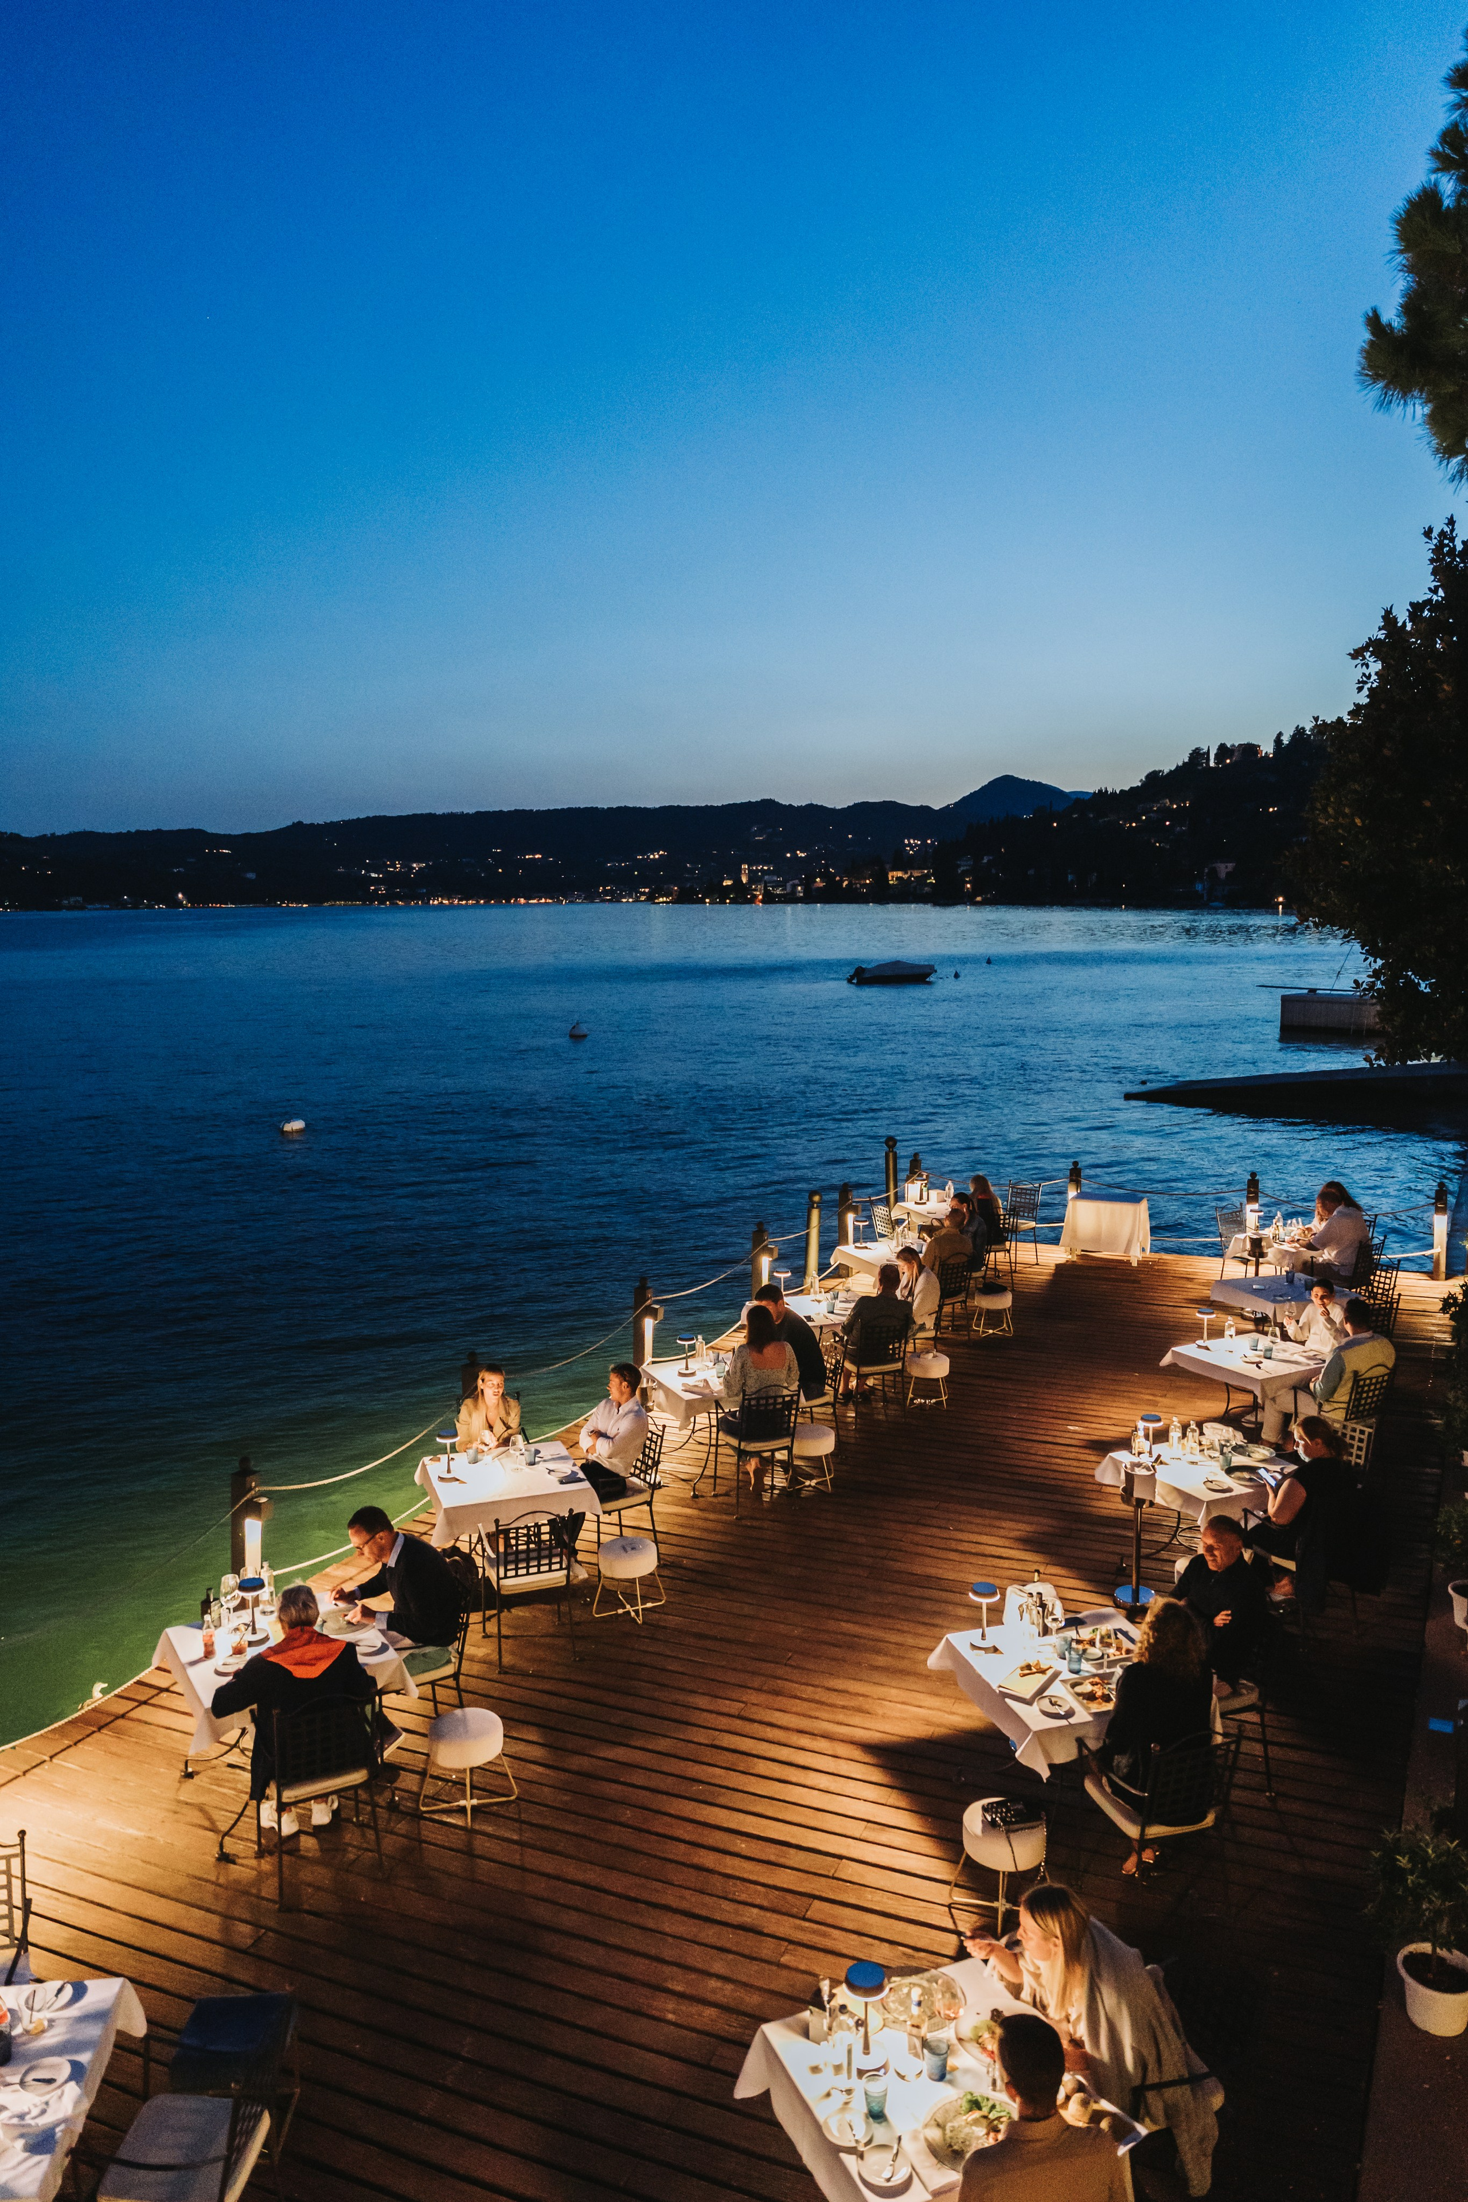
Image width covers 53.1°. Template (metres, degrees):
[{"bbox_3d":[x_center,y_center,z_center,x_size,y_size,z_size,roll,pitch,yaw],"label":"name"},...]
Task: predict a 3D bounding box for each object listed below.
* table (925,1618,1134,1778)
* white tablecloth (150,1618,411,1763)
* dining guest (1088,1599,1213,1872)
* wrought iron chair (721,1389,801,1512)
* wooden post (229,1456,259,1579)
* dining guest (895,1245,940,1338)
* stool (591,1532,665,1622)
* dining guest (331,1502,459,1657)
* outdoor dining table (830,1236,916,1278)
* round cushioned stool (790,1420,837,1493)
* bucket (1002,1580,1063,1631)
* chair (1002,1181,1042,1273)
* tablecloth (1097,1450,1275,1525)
[{"bbox_3d":[1.650,3.093,7.127,0.980,0.760,0.970,-3,8,-18],"label":"table"},{"bbox_3d":[-2.080,2.587,6.750,0.890,0.235,0.890,-5,9,-33],"label":"white tablecloth"},{"bbox_3d":[1.738,2.765,6.346,0.500,1.310,0.660,-3,8,-18],"label":"dining guest"},{"bbox_3d":[0.121,2.401,10.474,0.500,0.920,0.520,-4,9,-27],"label":"wrought iron chair"},{"bbox_3d":[-2.750,2.480,8.259,0.125,1.060,0.125,4,9,30],"label":"wooden post"},{"bbox_3d":[1.360,1.916,13.027,0.780,1.220,0.500,-4,9,-25],"label":"dining guest"},{"bbox_3d":[-0.625,2.871,8.855,0.440,0.425,0.440,0,8,0],"label":"stool"},{"bbox_3d":[-1.717,2.498,6.904,0.840,1.250,0.500,-4,9,-25],"label":"dining guest"},{"bbox_3d":[1.710,1.968,15.405,0.970,0.750,0.970,-3,8,-20],"label":"outdoor dining table"},{"bbox_3d":[0.551,2.525,10.369,0.370,0.380,0.370,0,8,0],"label":"round cushioned stool"},{"bbox_3d":[1.555,2.613,7.581,0.270,0.260,0.260,0,8,0],"label":"bucket"},{"bbox_3d":[3.200,1.407,16.672,0.500,0.920,0.520,-8,11,-44],"label":"chair"},{"bbox_3d":[2.850,2.300,8.861,0.880,0.235,0.880,-3,8,-24],"label":"tablecloth"}]

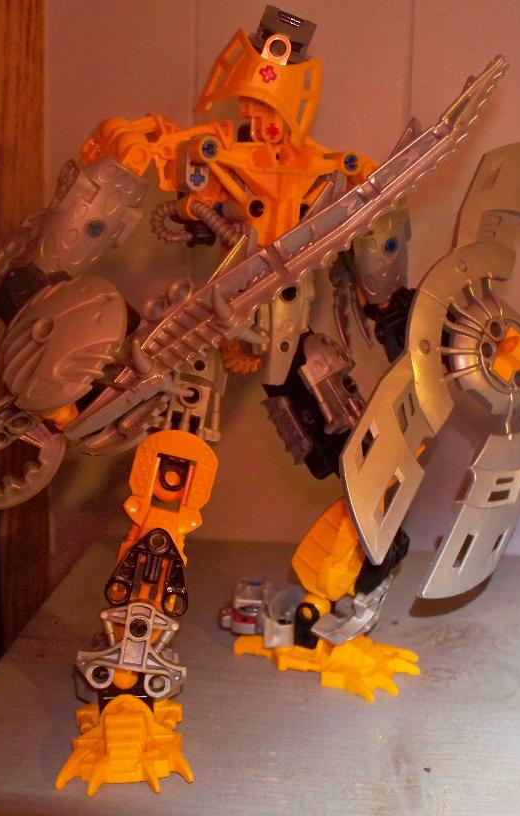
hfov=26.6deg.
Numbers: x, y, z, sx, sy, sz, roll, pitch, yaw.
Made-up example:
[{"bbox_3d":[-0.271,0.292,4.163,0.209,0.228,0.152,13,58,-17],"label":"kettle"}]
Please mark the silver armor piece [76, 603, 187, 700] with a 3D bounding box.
[{"bbox_3d":[-0.035,0.066,0.309,0.032,0.028,0.012,10,14,-5],"label":"silver armor piece"}]

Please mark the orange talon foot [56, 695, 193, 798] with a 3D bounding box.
[{"bbox_3d":[-0.039,0.089,0.321,0.039,0.017,0.062,0,11,-6],"label":"orange talon foot"}]

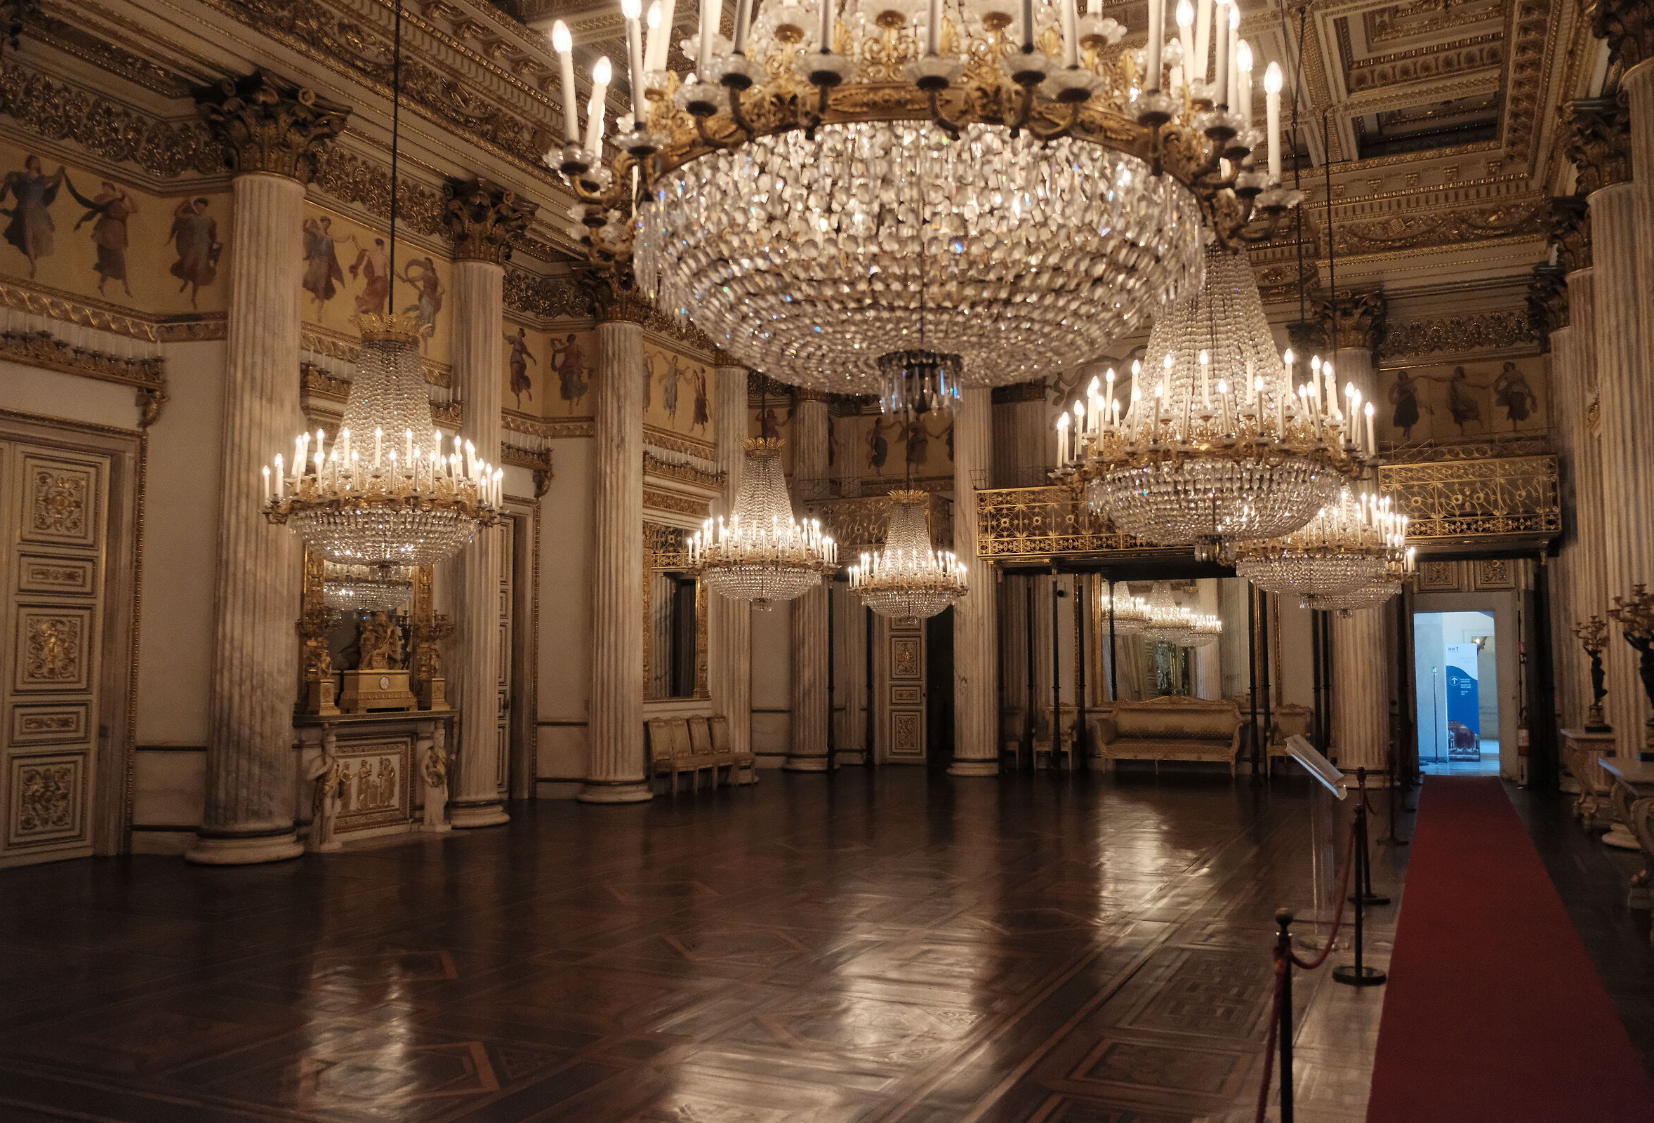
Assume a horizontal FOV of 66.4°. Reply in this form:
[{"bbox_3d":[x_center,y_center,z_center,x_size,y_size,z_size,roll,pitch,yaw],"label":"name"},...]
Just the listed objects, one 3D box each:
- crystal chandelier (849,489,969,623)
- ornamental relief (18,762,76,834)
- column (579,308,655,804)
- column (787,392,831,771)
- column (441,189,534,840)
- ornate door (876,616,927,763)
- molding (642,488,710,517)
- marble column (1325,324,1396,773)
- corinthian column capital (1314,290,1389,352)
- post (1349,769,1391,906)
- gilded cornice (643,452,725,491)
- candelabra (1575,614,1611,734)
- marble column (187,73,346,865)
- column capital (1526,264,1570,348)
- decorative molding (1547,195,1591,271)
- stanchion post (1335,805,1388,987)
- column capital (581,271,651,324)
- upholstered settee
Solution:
[{"bbox_3d":[1.116,-0.072,17.576,1.639,1.859,1.639,0,-5,0],"label":"crystal chandelier"},{"bbox_3d":[-6.651,2.023,10.787,0.040,0.583,0.496,-2,-5,26],"label":"ornamental relief"},{"bbox_3d":[-2.674,-0.043,16.229,0.923,6.118,0.923,0,-5,0],"label":"column"},{"bbox_3d":[-0.251,0.353,21.102,0.923,6.118,0.923,0,-5,0],"label":"column"},{"bbox_3d":[-3.966,-0.636,14.114,0.988,6.975,0.988,-2,-5,26],"label":"column"},{"bbox_3d":[1.334,1.684,21.524,0.789,3.557,0.069,-2,-5,26],"label":"ornate door"},{"bbox_3d":[-2.103,-0.804,17.800,0.059,0.247,1.705,-2,-5,26],"label":"molding"},{"bbox_3d":[7.469,0.077,17.810,0.923,6.118,0.923,-2,-5,26],"label":"marble column"},{"bbox_3d":[7.466,-3.359,18.091,0.929,0.820,0.929,-2,-5,26],"label":"corinthian column capital"},{"bbox_3d":[3.897,1.971,9.109,0.311,0.944,0.311,-2,-5,26],"label":"post"},{"bbox_3d":[-2.023,-1.208,17.743,0.300,0.330,2.100,-3,-5,26],"label":"gilded cornice"},{"bbox_3d":[7.904,1.161,13.025,0.375,1.203,0.375,-2,-5,26],"label":"candelabra"},{"bbox_3d":[-5.199,-0.846,11.581,0.988,6.975,0.988,-2,-5,26],"label":"marble column"},{"bbox_3d":[10.056,-3.489,17.036,0.988,0.840,0.988,-2,-5,26],"label":"column capital"},{"bbox_3d":[8.679,-3.671,14.296,0.929,0.820,0.929,-2,-5,26],"label":"decorative molding"},{"bbox_3d":[2.877,1.784,6.849,0.291,0.938,0.291,-2,-5,26],"label":"stanchion post"},{"bbox_3d":[-2.734,-3.492,16.904,0.988,0.840,0.988,-2,-5,26],"label":"column capital"},{"bbox_3d":[5.283,2.676,19.359,2.231,1.191,0.760,-2,-5,26],"label":"upholstered settee"}]

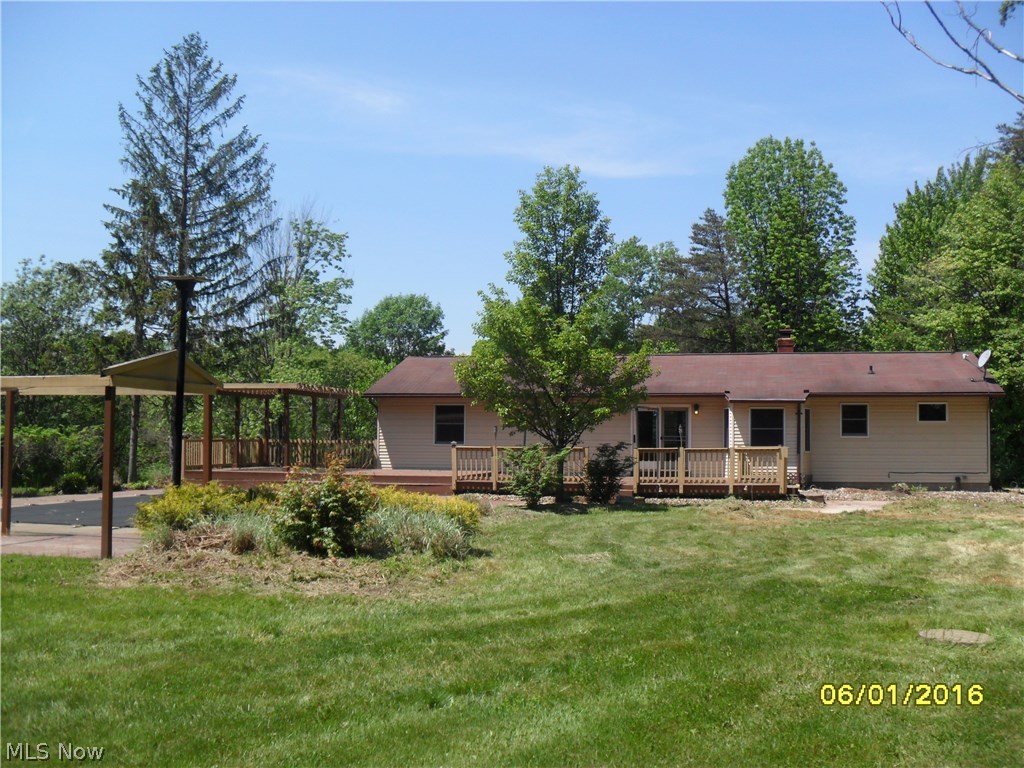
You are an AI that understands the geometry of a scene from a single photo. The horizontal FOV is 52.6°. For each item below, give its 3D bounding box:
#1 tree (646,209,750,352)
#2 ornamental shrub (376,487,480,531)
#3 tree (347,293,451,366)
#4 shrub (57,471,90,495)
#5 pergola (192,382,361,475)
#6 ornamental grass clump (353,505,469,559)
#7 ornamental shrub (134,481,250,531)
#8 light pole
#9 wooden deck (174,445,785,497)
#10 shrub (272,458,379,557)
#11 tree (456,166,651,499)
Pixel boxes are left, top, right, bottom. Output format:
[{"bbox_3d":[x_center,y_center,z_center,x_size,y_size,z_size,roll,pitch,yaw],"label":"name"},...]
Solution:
[{"bbox_3d":[9.467,-2.390,52.000,5.400,12.850,5.400,0,-2,0],"label":"tree"},{"bbox_3d":[-1.412,2.097,17.300,1.850,0.750,1.350,0,-2,0],"label":"ornamental shrub"},{"bbox_3d":[-7.823,-0.704,72.000,7.200,11.040,7.000,0,-2,0],"label":"tree"},{"bbox_3d":[-11.223,2.537,26.500,0.860,0.620,0.850,0,-2,0],"label":"shrub"},{"bbox_3d":[-7.424,1.419,33.473,3.200,2.620,5.500,0,-2,9],"label":"pergola"},{"bbox_3d":[-1.341,2.049,14.100,1.500,0.660,1.200,0,-2,0],"label":"ornamental grass clump"},{"bbox_3d":[-5.246,2.085,17.000,1.800,0.780,1.400,0,-2,0],"label":"ornamental shrub"},{"bbox_3d":[-5.410,0.350,17.000,0.720,4.230,0.720,0,-2,0],"label":"light pole"},{"bbox_3d":[-0.767,2.427,30.838,17.000,1.400,6.200,0,-2,9],"label":"wooden deck"},{"bbox_3d":[-2.630,1.721,14.600,1.450,1.300,1.400,0,-2,0],"label":"shrub"},{"bbox_3d":[1.026,-1.228,25.600,4.800,8.300,4.800,0,-2,0],"label":"tree"}]

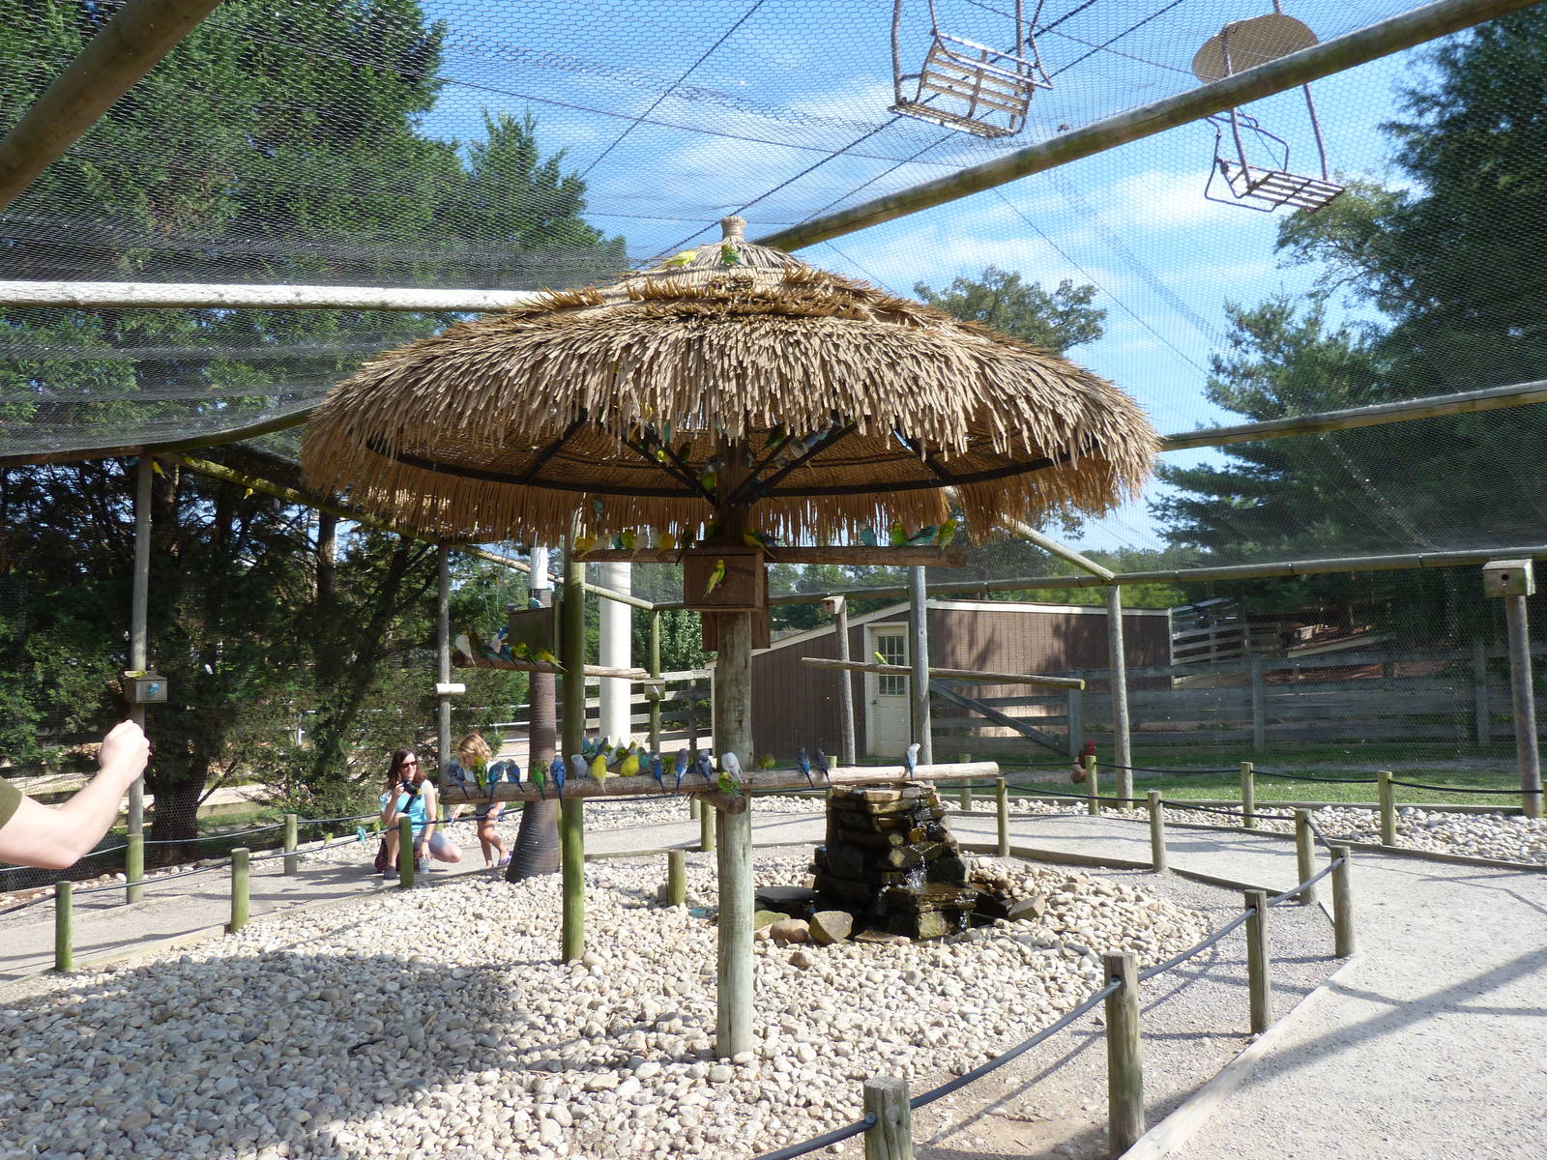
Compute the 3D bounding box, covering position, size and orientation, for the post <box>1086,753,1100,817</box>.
[{"bbox_3d":[3.189,2.049,11.167,0.108,0.607,0.108,-3,-5,15],"label":"post"}]

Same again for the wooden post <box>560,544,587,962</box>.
[{"bbox_3d":[-1.107,0.909,6.210,0.116,2.351,0.116,-1,-4,0],"label":"wooden post"}]

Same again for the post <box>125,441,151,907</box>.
[{"bbox_3d":[-5.089,0.678,8.987,0.124,3.432,0.124,1,-5,-29],"label":"post"}]

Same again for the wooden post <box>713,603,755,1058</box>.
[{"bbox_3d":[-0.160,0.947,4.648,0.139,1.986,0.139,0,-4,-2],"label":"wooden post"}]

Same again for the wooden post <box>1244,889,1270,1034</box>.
[{"bbox_3d":[2.034,1.601,4.686,0.090,0.565,0.090,-2,-5,22],"label":"wooden post"}]

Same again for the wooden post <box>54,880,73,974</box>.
[{"bbox_3d":[-3.956,1.934,6.231,0.091,0.469,0.091,0,-5,-32],"label":"wooden post"}]

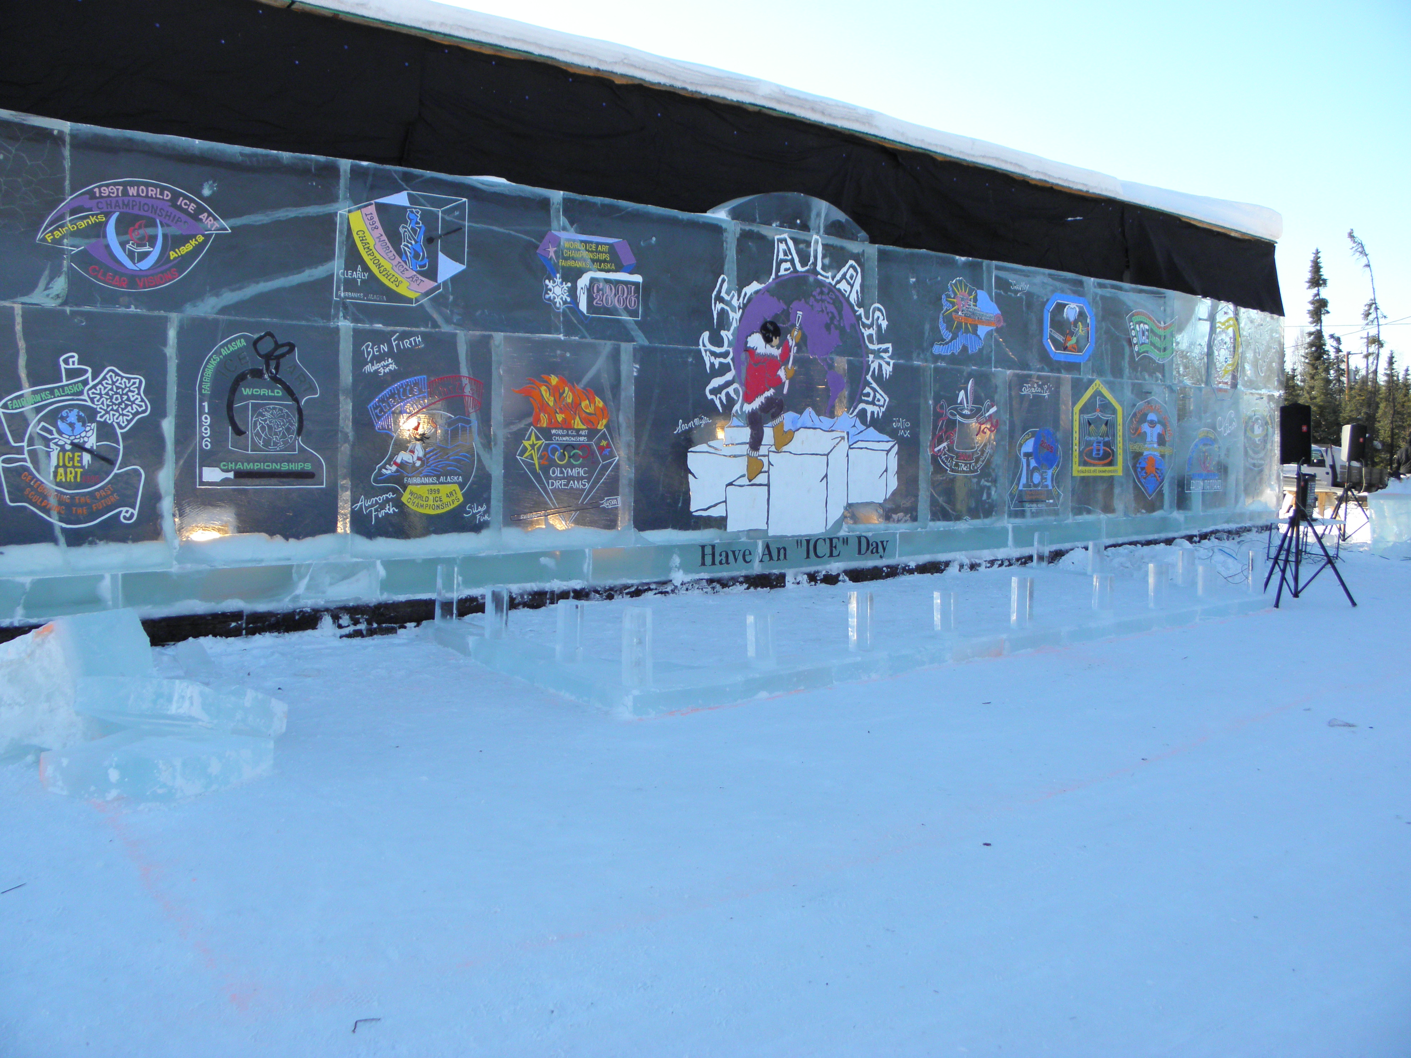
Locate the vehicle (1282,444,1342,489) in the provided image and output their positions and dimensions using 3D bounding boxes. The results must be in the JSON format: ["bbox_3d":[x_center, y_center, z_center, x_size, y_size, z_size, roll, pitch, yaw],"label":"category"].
[{"bbox_3d":[18.210,-1.721,34.500,1.950,1.900,5.200,-3,5,-40],"label":"vehicle"}]

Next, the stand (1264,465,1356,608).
[{"bbox_3d":[6.190,0.024,11.750,1.000,1.420,1.000,2,4,30],"label":"stand"}]

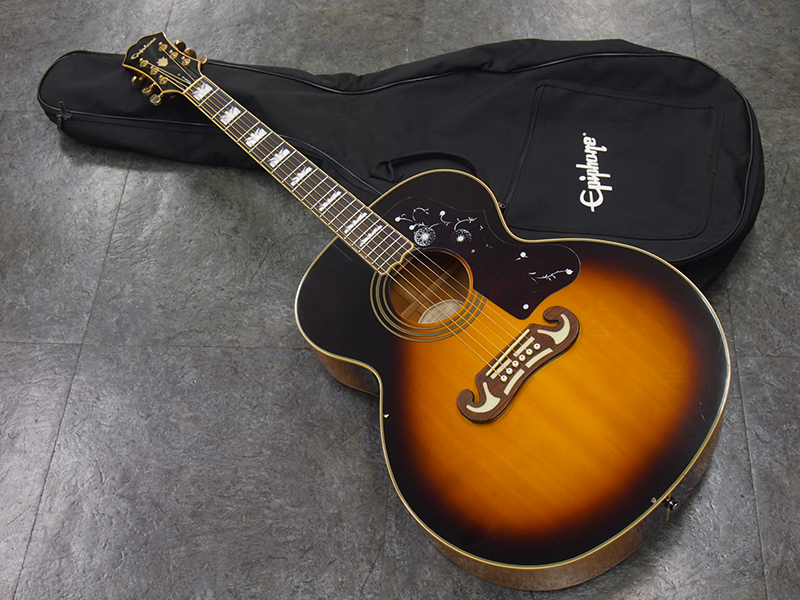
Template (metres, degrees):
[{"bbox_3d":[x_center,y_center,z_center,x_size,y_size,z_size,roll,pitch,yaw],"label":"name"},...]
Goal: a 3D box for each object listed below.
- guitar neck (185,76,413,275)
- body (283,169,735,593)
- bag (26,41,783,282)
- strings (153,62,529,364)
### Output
[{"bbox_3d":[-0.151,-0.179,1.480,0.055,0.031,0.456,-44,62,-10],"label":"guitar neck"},{"bbox_3d":[0.127,0.078,1.338,0.430,0.123,0.531,-44,62,-10],"label":"body"},{"bbox_3d":[-0.024,-0.277,1.642,1.147,0.105,0.475,6,57,8],"label":"bag"},{"bbox_3d":[-0.113,-0.148,1.443,0.056,0.019,0.740,-44,62,-10],"label":"strings"}]

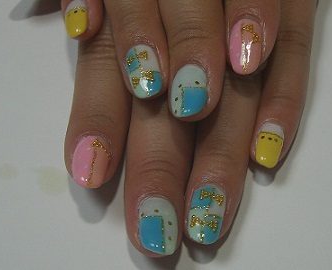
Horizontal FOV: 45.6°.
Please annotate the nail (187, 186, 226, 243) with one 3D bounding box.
[{"bbox_3d":[0.012,0.024,0.117,0.011,0.003,0.017,9,73,15],"label":"nail"}]

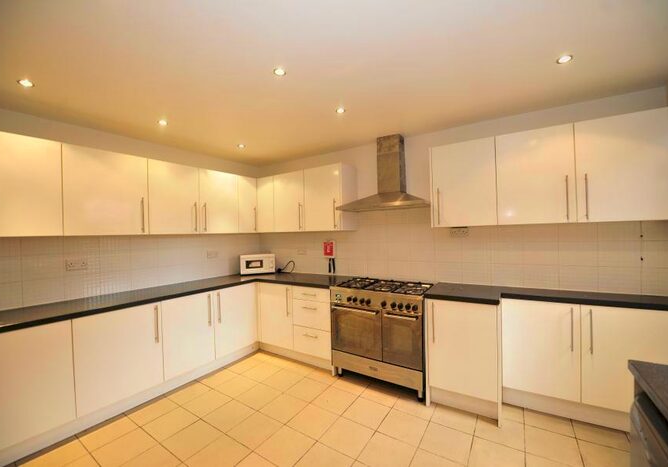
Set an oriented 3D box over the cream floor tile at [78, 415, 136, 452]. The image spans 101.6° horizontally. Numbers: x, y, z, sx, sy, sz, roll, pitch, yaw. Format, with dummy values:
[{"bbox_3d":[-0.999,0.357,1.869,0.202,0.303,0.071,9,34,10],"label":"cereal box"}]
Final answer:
[{"bbox_3d":[-1.661,1.464,2.008,0.300,0.015,0.300,-1,-1,33],"label":"cream floor tile"}]

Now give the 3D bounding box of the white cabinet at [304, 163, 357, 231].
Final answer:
[{"bbox_3d":[-0.048,-0.401,3.279,0.531,0.746,0.327,-1,-1,33],"label":"white cabinet"}]

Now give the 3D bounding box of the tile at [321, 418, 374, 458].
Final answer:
[{"bbox_3d":[0.100,1.427,1.924,0.300,0.010,0.301,-1,0,33],"label":"tile"}]

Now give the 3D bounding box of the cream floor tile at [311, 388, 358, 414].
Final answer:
[{"bbox_3d":[0.017,1.444,2.347,0.300,0.015,0.300,-1,-1,33],"label":"cream floor tile"}]

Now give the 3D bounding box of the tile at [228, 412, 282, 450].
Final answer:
[{"bbox_3d":[-0.577,1.449,2.009,0.300,0.015,0.300,-1,-1,33],"label":"tile"}]

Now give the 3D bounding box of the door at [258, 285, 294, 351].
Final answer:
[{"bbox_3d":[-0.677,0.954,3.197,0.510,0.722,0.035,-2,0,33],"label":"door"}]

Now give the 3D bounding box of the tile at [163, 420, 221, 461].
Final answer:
[{"bbox_3d":[-0.981,1.441,1.903,0.298,0.010,0.298,-1,-1,33],"label":"tile"}]

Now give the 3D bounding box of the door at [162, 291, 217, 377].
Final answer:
[{"bbox_3d":[-1.399,0.963,2.653,0.030,0.715,0.497,-1,0,32],"label":"door"}]

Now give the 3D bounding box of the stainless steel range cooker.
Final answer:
[{"bbox_3d":[0.513,0.958,2.714,0.900,0.921,0.610,-1,0,33],"label":"stainless steel range cooker"}]

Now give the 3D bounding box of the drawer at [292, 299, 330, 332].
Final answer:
[{"bbox_3d":[-0.116,0.850,3.075,0.497,0.288,0.520,-1,0,33],"label":"drawer"}]

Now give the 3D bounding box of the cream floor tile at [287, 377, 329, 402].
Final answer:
[{"bbox_3d":[-0.241,1.437,2.489,0.298,0.010,0.298,-1,-1,33],"label":"cream floor tile"}]

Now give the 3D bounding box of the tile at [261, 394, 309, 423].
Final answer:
[{"bbox_3d":[-0.405,1.438,2.249,0.300,0.010,0.301,-1,0,33],"label":"tile"}]

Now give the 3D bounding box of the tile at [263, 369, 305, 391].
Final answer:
[{"bbox_3d":[-0.492,1.443,2.654,0.298,0.010,0.298,-1,-1,33],"label":"tile"}]

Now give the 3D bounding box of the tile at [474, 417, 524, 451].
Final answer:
[{"bbox_3d":[1.195,1.423,1.967,0.300,0.015,0.300,-1,-1,33],"label":"tile"}]

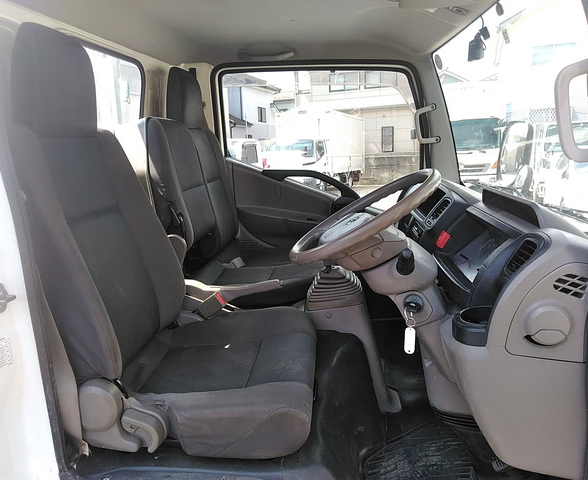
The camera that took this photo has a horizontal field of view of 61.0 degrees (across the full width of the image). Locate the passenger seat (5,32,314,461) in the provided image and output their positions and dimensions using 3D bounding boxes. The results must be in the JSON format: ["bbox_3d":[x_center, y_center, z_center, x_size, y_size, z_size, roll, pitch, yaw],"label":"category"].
[{"bbox_3d":[-0.289,-0.036,1.263,0.690,0.980,0.530,-1,11,3],"label":"passenger seat"}]

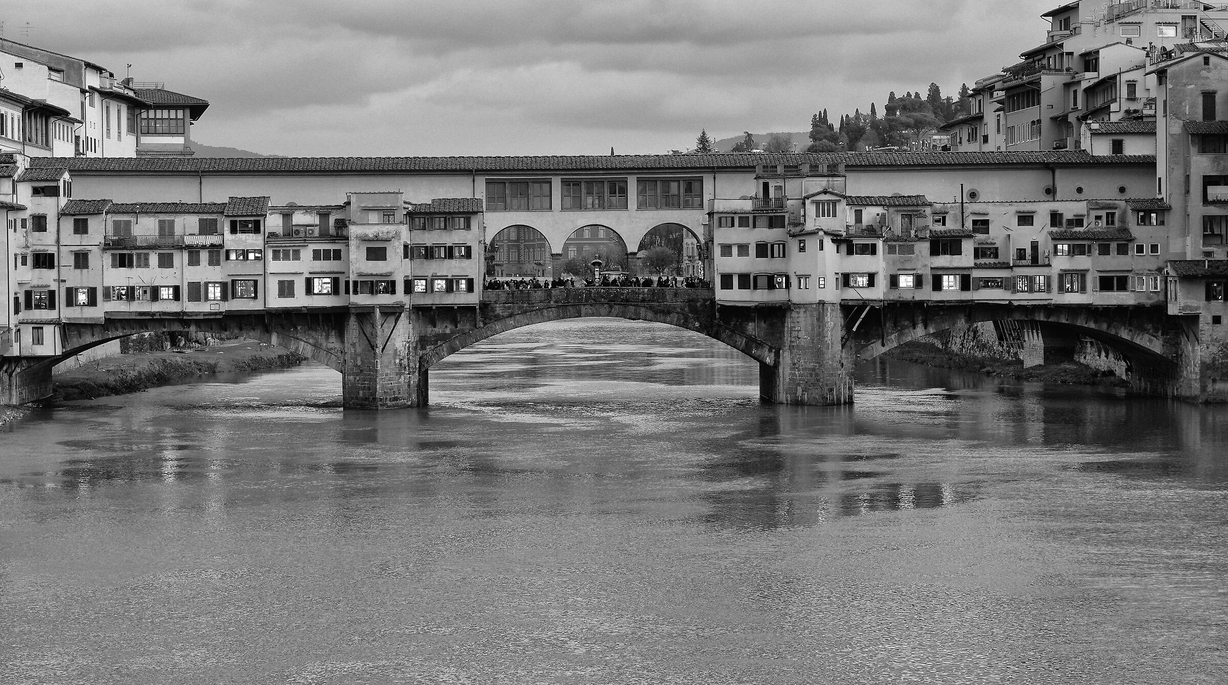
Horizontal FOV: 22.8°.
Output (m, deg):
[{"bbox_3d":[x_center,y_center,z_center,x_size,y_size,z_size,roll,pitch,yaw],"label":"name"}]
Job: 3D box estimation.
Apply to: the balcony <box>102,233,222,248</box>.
[{"bbox_3d":[-37.377,-8.497,253.700,10.000,1.220,1.400,-1,1,-2],"label":"balcony"}]

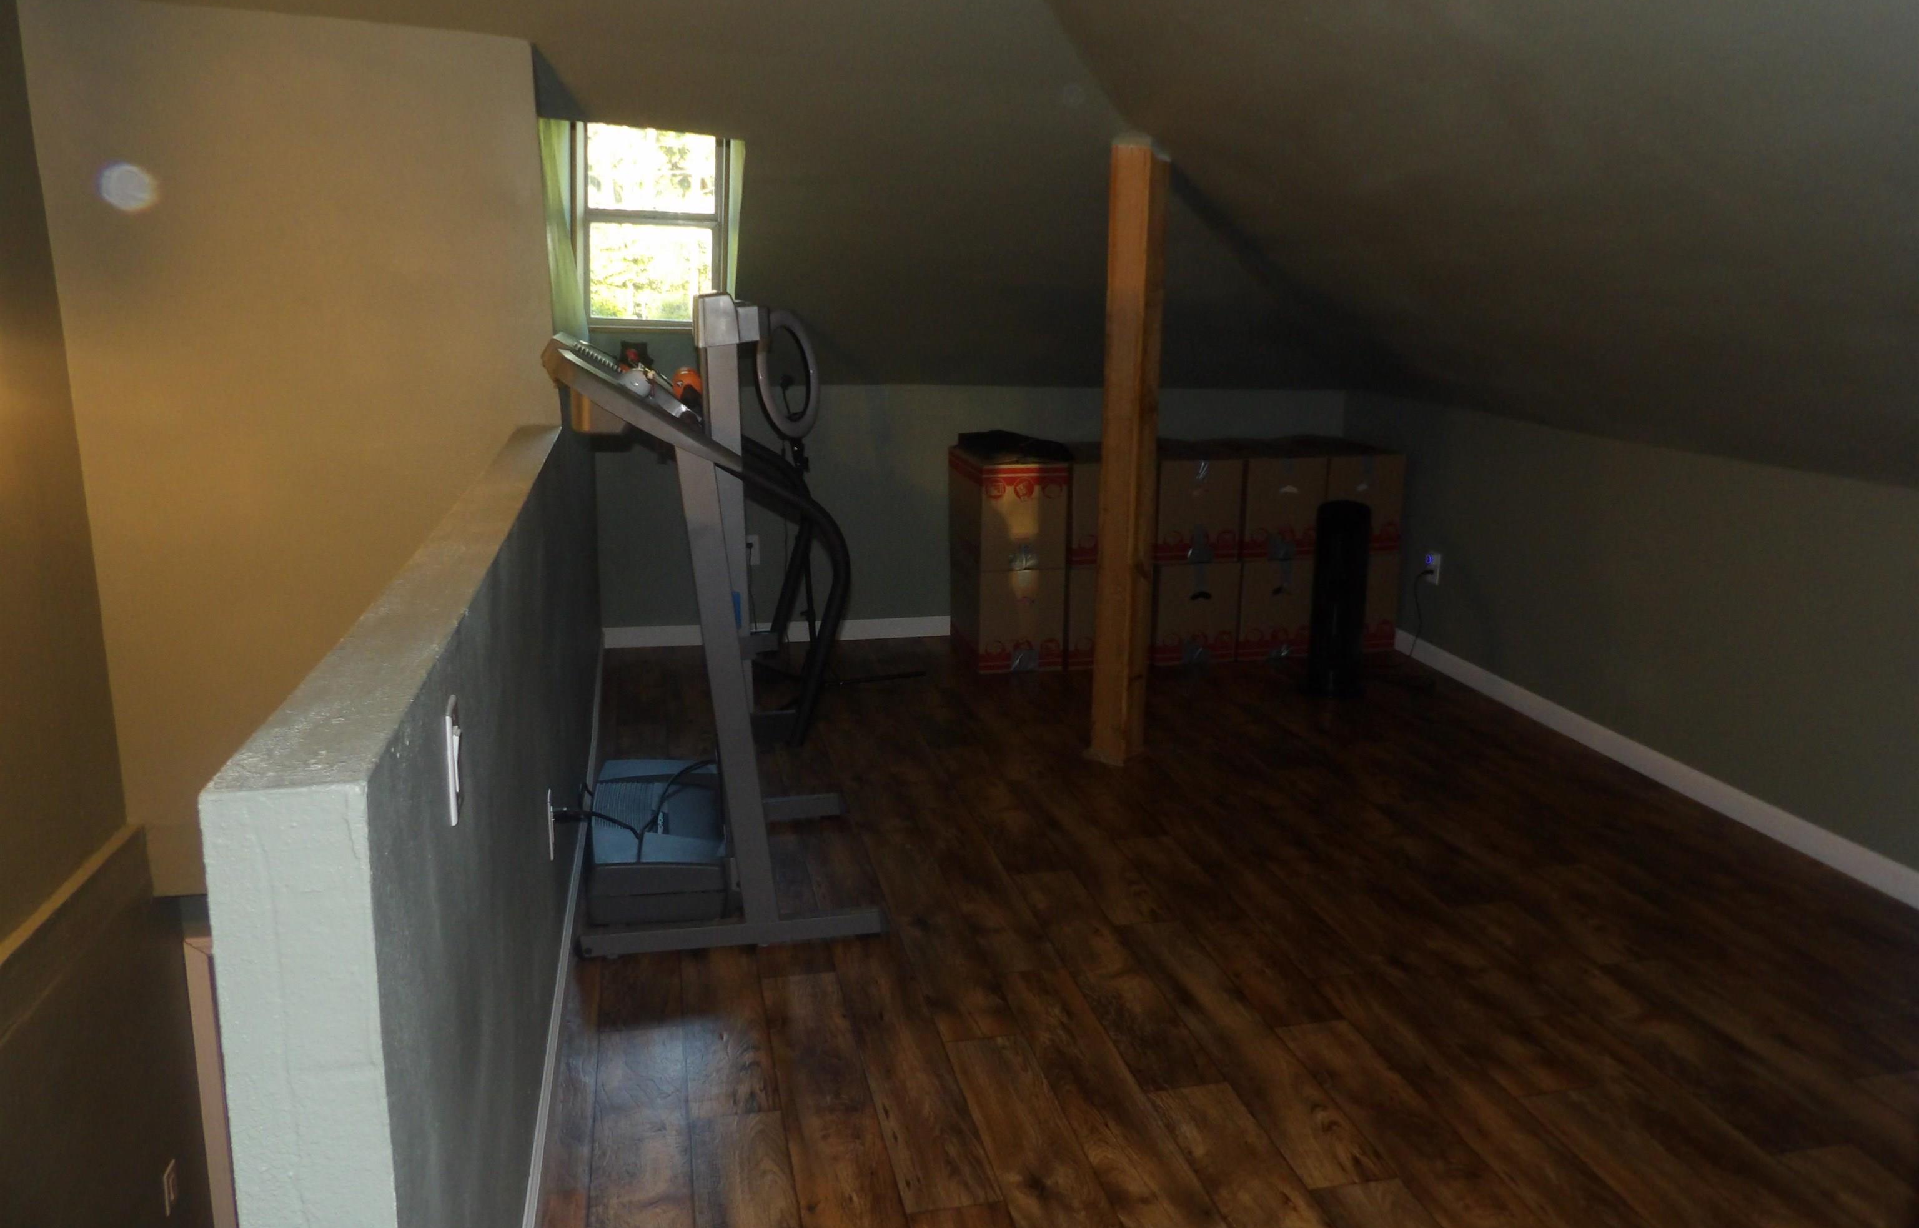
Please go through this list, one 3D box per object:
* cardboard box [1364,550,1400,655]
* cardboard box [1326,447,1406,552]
[{"bbox_3d":[1.447,-0.090,5.233,0.313,0.373,0.493,-3,14,-12],"label":"cardboard box"},{"bbox_3d":[1.450,-0.452,5.143,0.313,0.373,0.493,-3,14,-12],"label":"cardboard box"}]

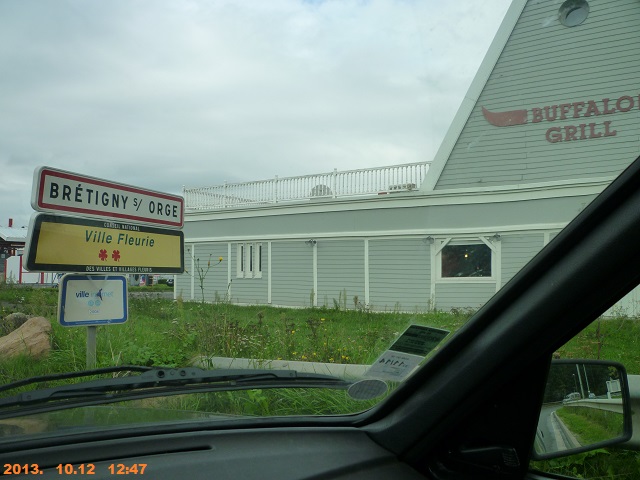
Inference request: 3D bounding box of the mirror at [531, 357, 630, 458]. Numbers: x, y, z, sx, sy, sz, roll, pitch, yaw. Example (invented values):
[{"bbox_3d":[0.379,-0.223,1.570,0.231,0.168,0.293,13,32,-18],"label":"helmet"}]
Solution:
[{"bbox_3d":[0.363,0.246,0.806,0.167,0.136,0.085,1,-7,-14],"label":"mirror"}]

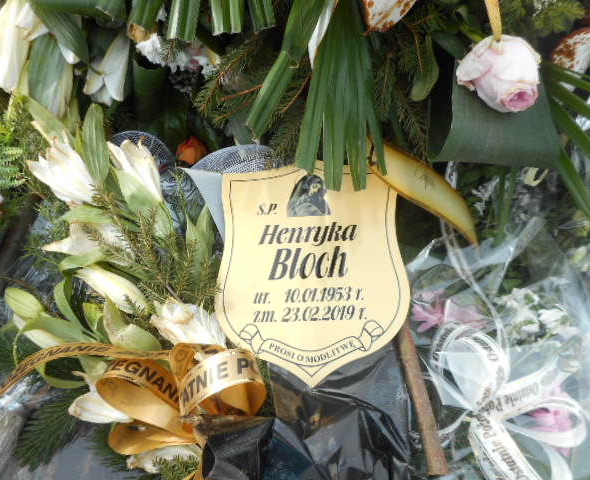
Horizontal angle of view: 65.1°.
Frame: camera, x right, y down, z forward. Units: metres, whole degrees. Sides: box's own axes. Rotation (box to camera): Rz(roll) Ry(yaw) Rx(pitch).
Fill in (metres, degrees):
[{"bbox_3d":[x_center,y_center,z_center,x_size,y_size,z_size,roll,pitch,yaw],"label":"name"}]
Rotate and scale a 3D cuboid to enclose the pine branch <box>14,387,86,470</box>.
[{"bbox_3d":[-0.319,0.243,0.600,0.075,0.035,0.130,36,74,19],"label":"pine branch"}]

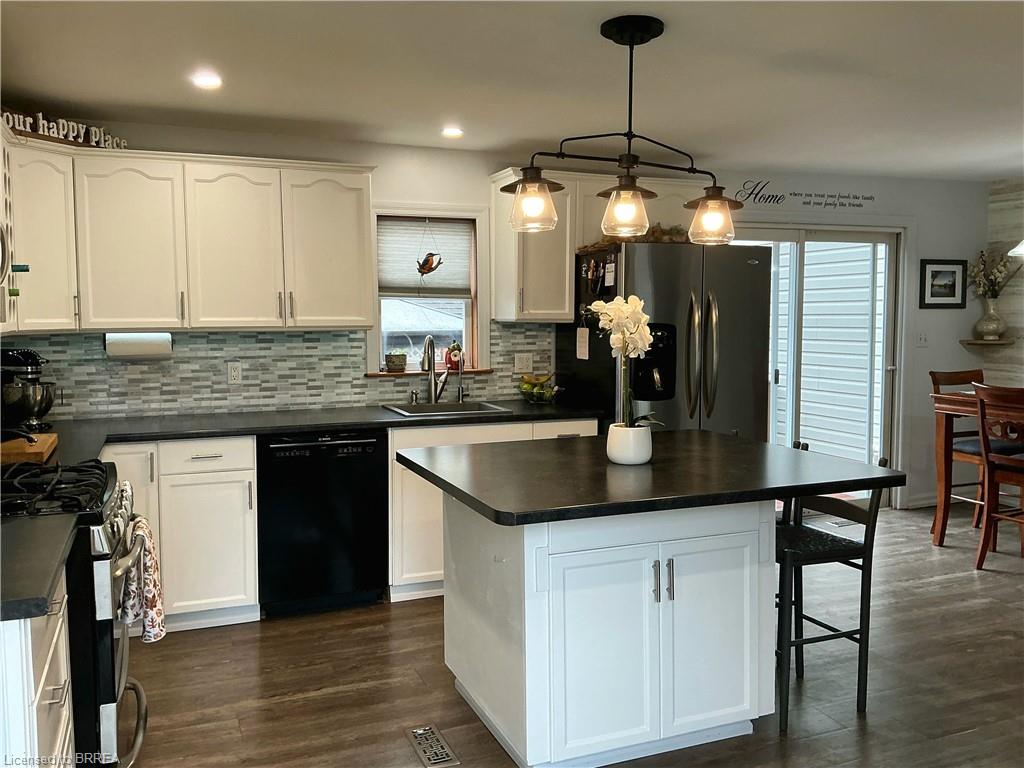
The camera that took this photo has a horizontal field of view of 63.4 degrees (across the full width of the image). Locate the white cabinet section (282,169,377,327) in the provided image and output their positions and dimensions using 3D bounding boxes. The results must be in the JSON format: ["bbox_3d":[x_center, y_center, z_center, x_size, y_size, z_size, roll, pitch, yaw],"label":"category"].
[{"bbox_3d":[-0.968,-0.672,4.250,0.435,0.753,0.330,-2,5,-22],"label":"white cabinet section"}]

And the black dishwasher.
[{"bbox_3d":[-0.975,0.635,4.142,0.600,0.860,0.600,-2,5,-22],"label":"black dishwasher"}]

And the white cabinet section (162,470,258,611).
[{"bbox_3d":[-1.451,0.679,3.952,0.402,0.628,0.580,-2,5,-22],"label":"white cabinet section"}]

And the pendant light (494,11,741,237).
[{"bbox_3d":[0.392,-0.824,2.751,0.910,0.700,0.225,-2,5,-22],"label":"pendant light"}]

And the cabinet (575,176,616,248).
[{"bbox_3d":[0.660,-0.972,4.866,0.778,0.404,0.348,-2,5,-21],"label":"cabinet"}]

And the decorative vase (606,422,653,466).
[{"bbox_3d":[0.403,0.205,2.836,0.154,0.126,0.154,0,5,0],"label":"decorative vase"}]

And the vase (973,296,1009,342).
[{"bbox_3d":[3.462,-0.466,5.991,0.232,0.307,0.232,-2,5,-21],"label":"vase"}]

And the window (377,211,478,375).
[{"bbox_3d":[-0.478,-0.505,4.689,0.585,0.858,0.111,-2,5,-21],"label":"window"}]

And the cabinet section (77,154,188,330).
[{"bbox_3d":[-1.786,-0.643,3.916,0.454,0.753,0.330,-2,5,-22],"label":"cabinet section"}]

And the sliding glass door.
[{"bbox_3d":[1.939,-0.069,5.634,1.717,2.010,0.121,-2,5,-21],"label":"sliding glass door"}]

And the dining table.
[{"bbox_3d":[3.220,0.563,4.771,0.950,0.930,1.200,-2,5,-22],"label":"dining table"}]

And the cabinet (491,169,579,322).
[{"bbox_3d":[0.122,-0.753,4.637,0.375,0.810,0.350,-2,5,-22],"label":"cabinet"}]

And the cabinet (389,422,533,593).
[{"bbox_3d":[-0.356,0.608,4.451,0.768,0.858,0.616,-2,5,-21],"label":"cabinet"}]

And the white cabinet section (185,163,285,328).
[{"bbox_3d":[-1.373,-0.657,4.085,0.440,0.753,0.330,-2,5,-22],"label":"white cabinet section"}]

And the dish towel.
[{"bbox_3d":[-1.126,0.587,2.535,0.100,0.355,0.240,-2,5,-22],"label":"dish towel"}]

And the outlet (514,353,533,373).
[{"bbox_3d":[0.076,-0.123,4.844,0.114,0.116,0.012,-2,5,-22],"label":"outlet"}]

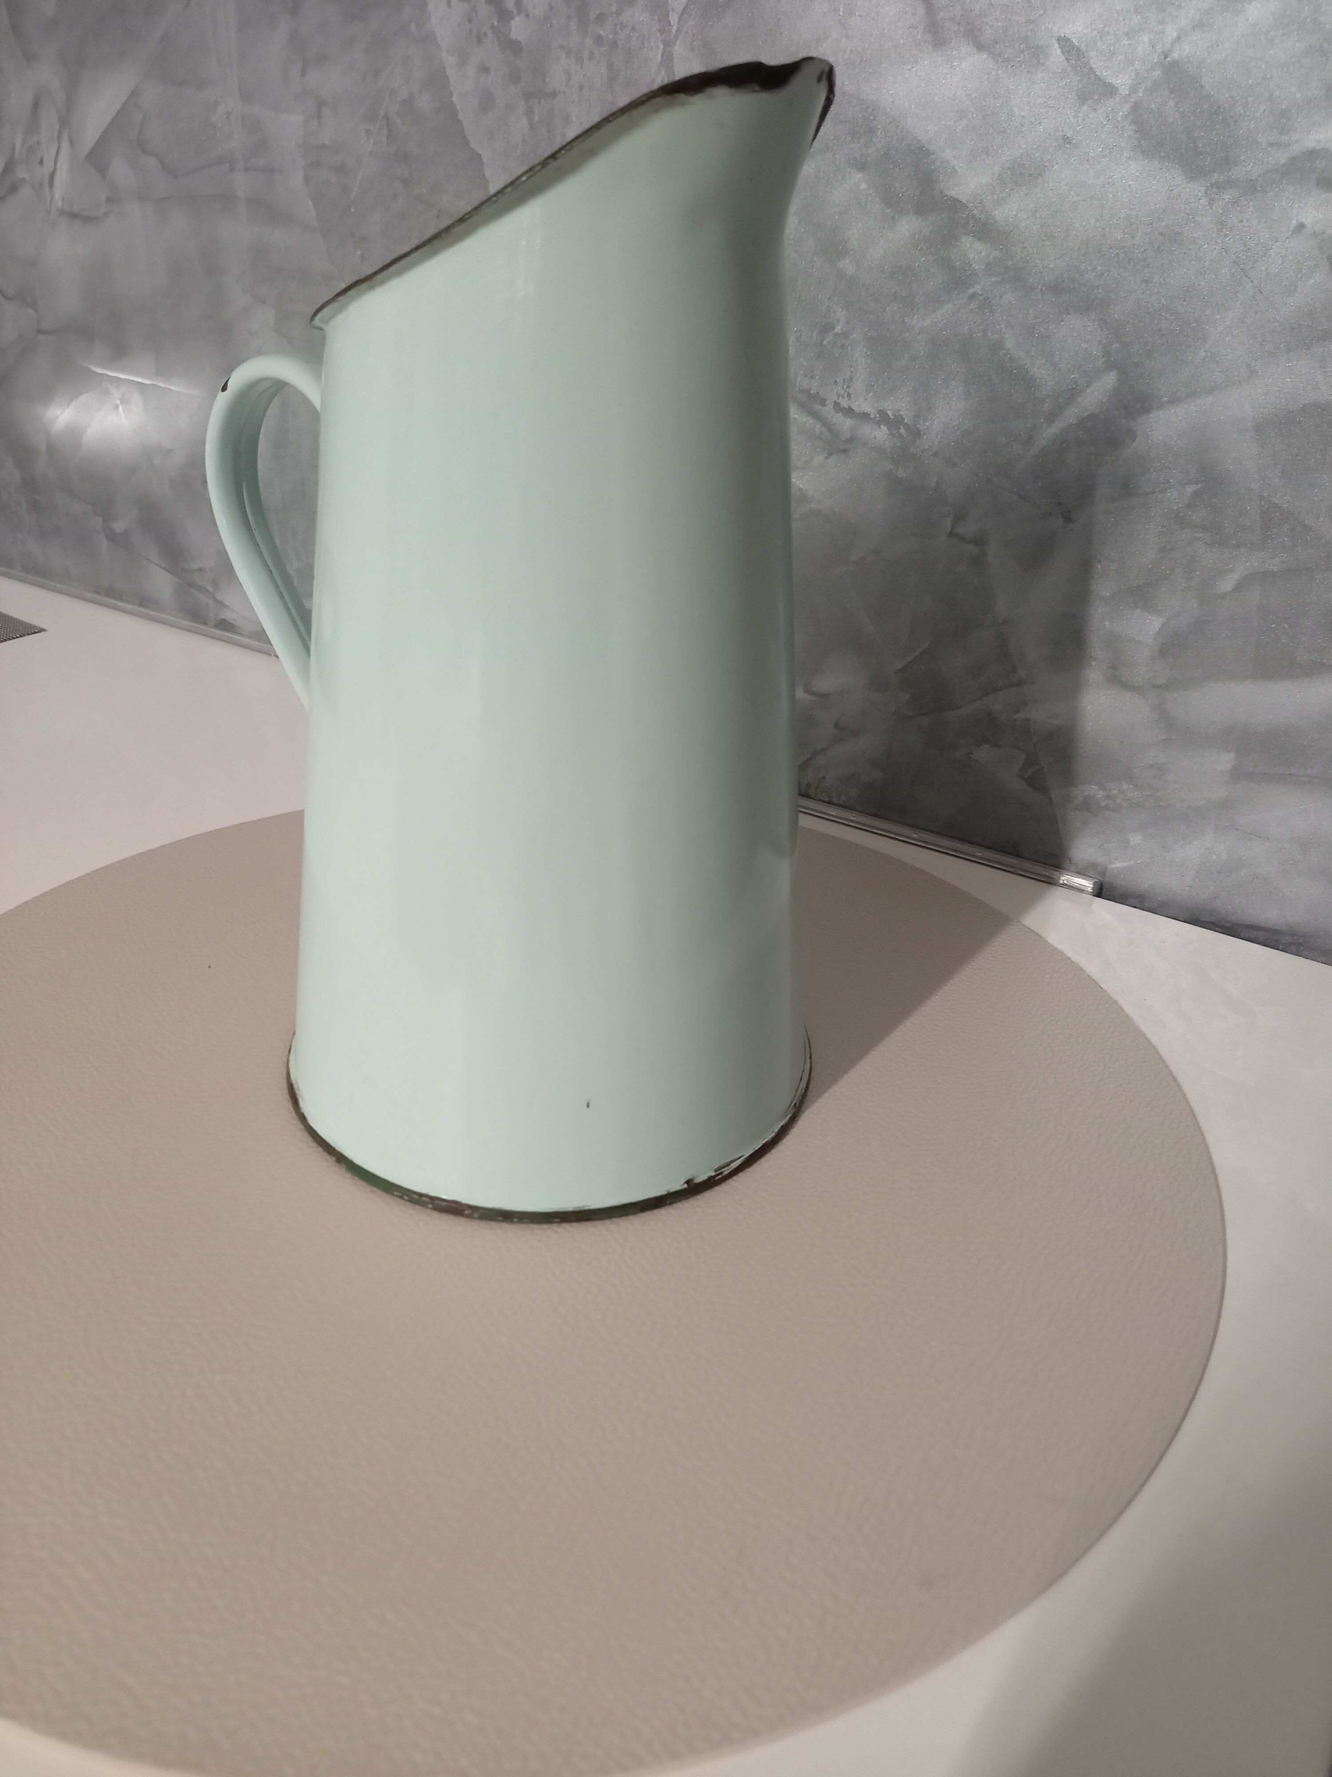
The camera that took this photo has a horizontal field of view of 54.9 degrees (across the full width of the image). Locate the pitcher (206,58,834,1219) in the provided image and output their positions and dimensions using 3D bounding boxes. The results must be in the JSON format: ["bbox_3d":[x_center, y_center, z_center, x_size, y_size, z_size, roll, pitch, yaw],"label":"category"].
[{"bbox_3d":[-0.033,-0.063,0.322,0.162,0.246,0.152,8,29,9],"label":"pitcher"}]

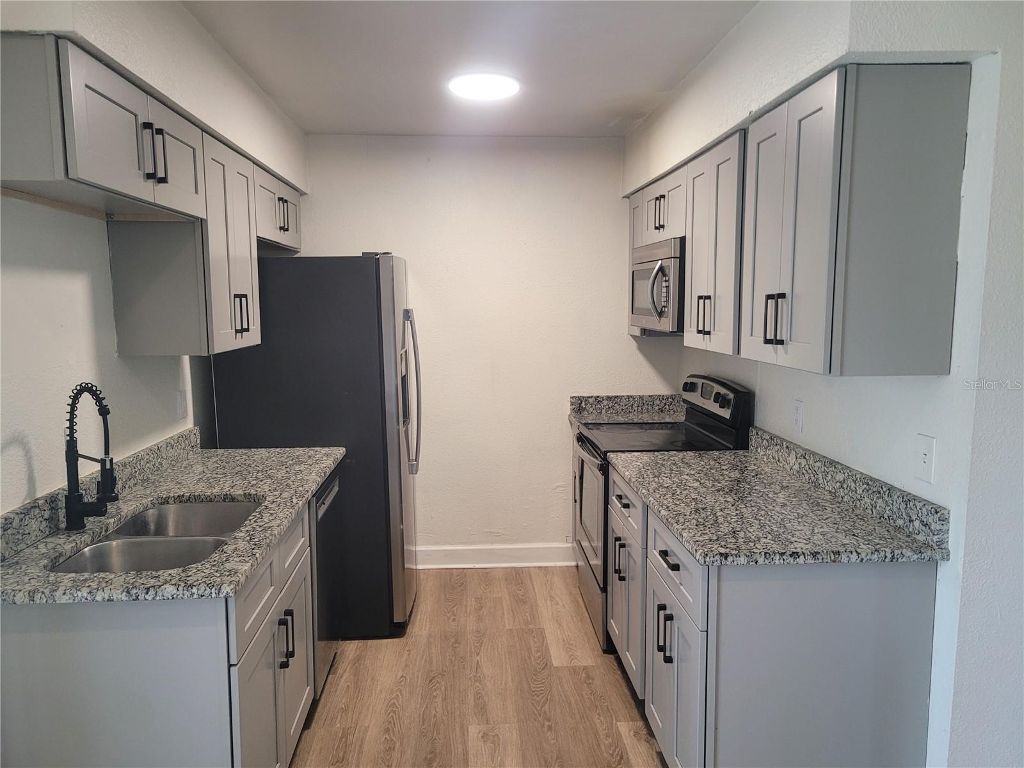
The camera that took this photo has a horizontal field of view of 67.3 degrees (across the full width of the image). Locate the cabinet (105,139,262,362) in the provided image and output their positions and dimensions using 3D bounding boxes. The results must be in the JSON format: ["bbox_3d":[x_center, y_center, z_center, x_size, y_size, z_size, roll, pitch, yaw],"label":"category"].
[{"bbox_3d":[-1.208,-0.512,2.913,0.328,0.764,0.637,0,6,-4],"label":"cabinet"}]

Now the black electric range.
[{"bbox_3d":[0.681,0.567,3.701,0.668,1.151,0.759,0,6,-4],"label":"black electric range"}]

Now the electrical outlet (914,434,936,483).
[{"bbox_3d":[1.121,0.203,2.092,0.008,0.122,0.079,0,6,-4],"label":"electrical outlet"}]

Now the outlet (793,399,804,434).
[{"bbox_3d":[1.071,0.123,2.884,0.008,0.114,0.069,0,6,-4],"label":"outlet"}]

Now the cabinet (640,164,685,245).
[{"bbox_3d":[0.857,-0.807,3.556,0.338,0.318,0.772,0,6,-4],"label":"cabinet"}]

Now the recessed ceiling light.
[{"bbox_3d":[-0.113,-1.220,3.170,0.292,0.028,0.292,0,6,-4],"label":"recessed ceiling light"}]

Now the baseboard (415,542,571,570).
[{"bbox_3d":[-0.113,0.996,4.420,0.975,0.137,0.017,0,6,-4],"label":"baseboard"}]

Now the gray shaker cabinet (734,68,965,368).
[{"bbox_3d":[0.942,-0.438,2.241,0.338,0.764,0.622,0,6,-4],"label":"gray shaker cabinet"}]

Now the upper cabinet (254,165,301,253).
[{"bbox_3d":[-1.258,-0.821,3.667,0.328,0.315,0.932,0,6,-4],"label":"upper cabinet"}]

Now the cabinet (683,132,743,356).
[{"bbox_3d":[0.901,-0.507,2.874,0.338,0.764,0.650,0,6,-4],"label":"cabinet"}]

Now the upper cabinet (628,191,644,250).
[{"bbox_3d":[0.822,-0.644,4.125,0.338,0.764,0.328,0,6,-4],"label":"upper cabinet"}]

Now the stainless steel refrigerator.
[{"bbox_3d":[-0.889,0.257,3.839,0.859,1.732,0.886,0,6,-4],"label":"stainless steel refrigerator"}]

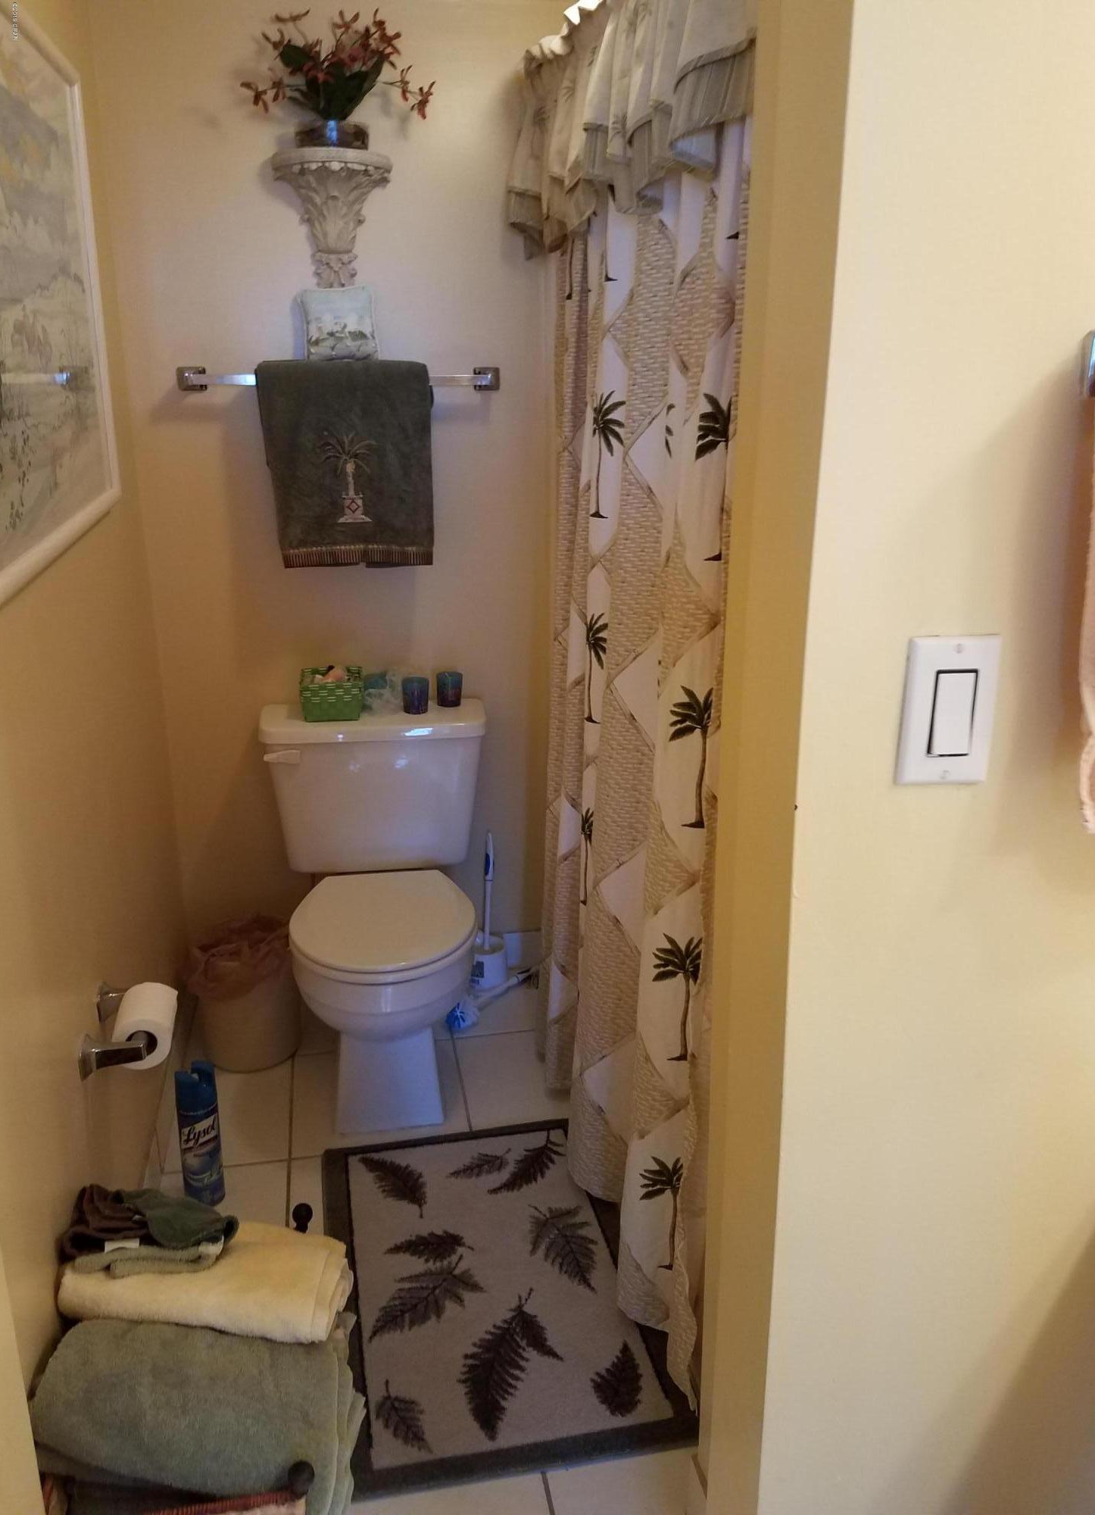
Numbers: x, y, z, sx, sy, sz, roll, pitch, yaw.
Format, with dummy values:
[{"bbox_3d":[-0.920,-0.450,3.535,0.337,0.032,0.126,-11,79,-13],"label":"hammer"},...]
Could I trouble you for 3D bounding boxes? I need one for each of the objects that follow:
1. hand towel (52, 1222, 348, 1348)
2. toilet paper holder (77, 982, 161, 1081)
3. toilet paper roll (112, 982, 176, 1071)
[{"bbox_3d":[-0.385,0.597,1.304,0.305,0.075,0.140,1,19,6],"label":"hand towel"},{"bbox_3d":[-0.606,0.386,1.622,0.082,0.052,0.195,-4,17,-10],"label":"toilet paper holder"},{"bbox_3d":[-0.558,0.372,1.586,0.081,0.081,0.101,-4,19,-10],"label":"toilet paper roll"}]

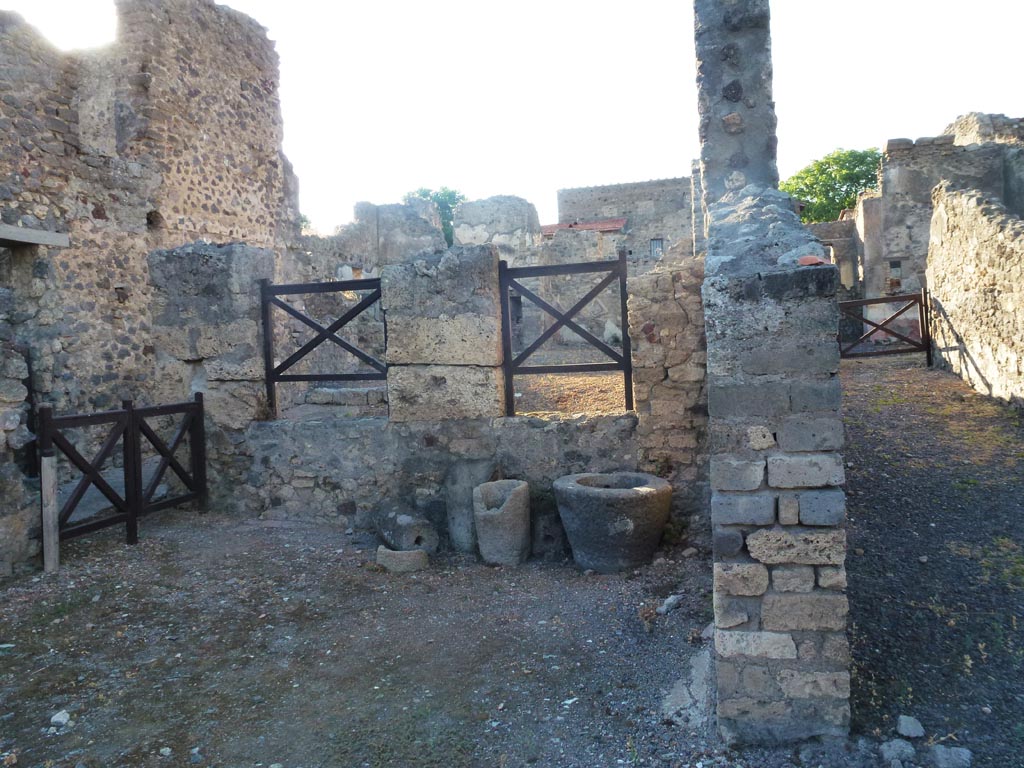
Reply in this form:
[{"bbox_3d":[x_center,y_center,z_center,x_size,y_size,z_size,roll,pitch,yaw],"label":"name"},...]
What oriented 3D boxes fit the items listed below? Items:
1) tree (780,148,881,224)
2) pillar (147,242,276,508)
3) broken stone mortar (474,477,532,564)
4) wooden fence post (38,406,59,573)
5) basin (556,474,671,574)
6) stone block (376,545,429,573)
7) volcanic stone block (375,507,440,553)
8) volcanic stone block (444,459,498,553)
[{"bbox_3d":[14.066,-6.518,29.856,6.000,8.000,6.000,-2,2,14],"label":"tree"},{"bbox_3d":[-3.098,-0.068,7.371,1.030,2.720,0.550,-2,2,14],"label":"pillar"},{"bbox_3d":[-0.071,1.023,5.310,0.410,0.580,0.400,-2,2,0],"label":"broken stone mortar"},{"bbox_3d":[-3.539,0.811,5.397,0.085,1.260,0.085,-2,2,14],"label":"wooden fence post"},{"bbox_3d":[0.779,0.994,5.210,0.840,0.580,0.840,-2,2,14],"label":"basin"},{"bbox_3d":[-0.798,1.265,5.197,0.360,0.160,0.230,-2,2,14],"label":"stone block"},{"bbox_3d":[-0.841,1.121,5.774,0.480,0.350,0.400,-2,2,-6],"label":"volcanic stone block"},{"bbox_3d":[-0.342,0.943,5.737,0.400,0.730,0.280,-2,2,14],"label":"volcanic stone block"}]

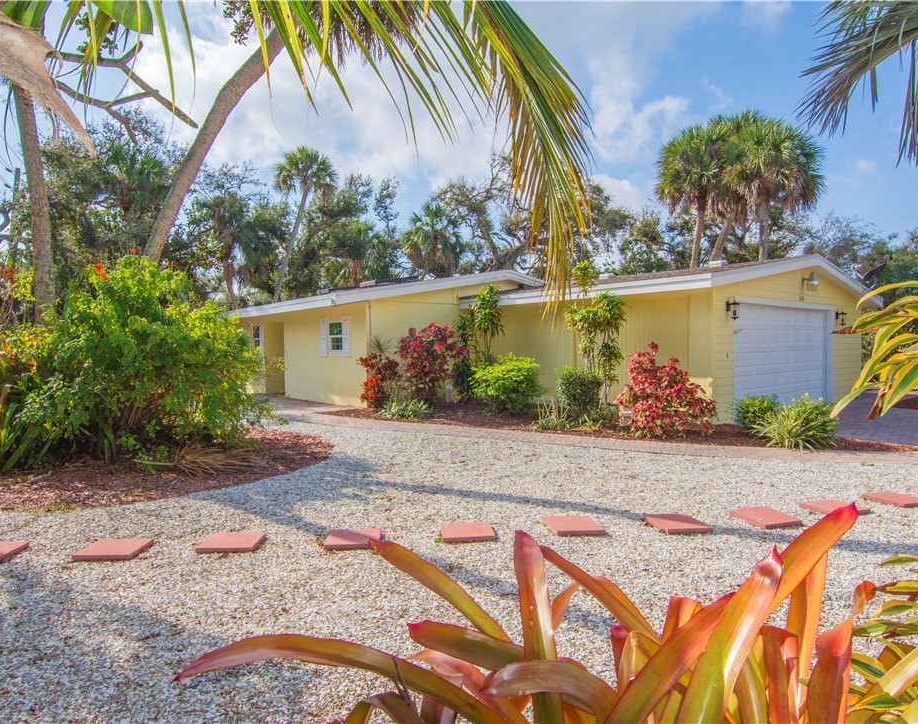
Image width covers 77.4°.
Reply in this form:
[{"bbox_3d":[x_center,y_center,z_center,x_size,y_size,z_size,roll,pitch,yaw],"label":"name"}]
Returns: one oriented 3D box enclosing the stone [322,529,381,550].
[{"bbox_3d":[-0.850,1.438,4.640,0.406,0.042,0.406,-1,1,-4],"label":"stone"}]

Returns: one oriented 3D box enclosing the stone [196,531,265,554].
[{"bbox_3d":[-1.751,1.401,4.432,0.400,0.045,0.400,0,2,-5],"label":"stone"}]

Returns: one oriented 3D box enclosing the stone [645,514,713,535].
[{"bbox_3d":[1.848,1.370,4.837,0.400,0.045,0.400,-1,2,-9],"label":"stone"}]

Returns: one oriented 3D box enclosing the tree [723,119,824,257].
[{"bbox_3d":[12.664,-4.574,23.300,3.600,10.733,3.600,0,1,29],"label":"tree"}]

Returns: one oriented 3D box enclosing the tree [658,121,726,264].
[{"bbox_3d":[10.117,-4.843,24.869,3.500,11.100,3.500,0,2,0],"label":"tree"}]

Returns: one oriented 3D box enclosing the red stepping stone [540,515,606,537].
[{"bbox_3d":[0.984,1.413,4.931,0.406,0.042,0.406,-1,1,-8],"label":"red stepping stone"}]

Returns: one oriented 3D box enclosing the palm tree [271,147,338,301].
[{"bbox_3d":[-8.210,-5.096,29.500,3.900,11.994,3.400,-1,1,0],"label":"palm tree"}]

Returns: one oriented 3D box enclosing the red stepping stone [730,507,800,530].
[{"bbox_3d":[2.669,1.361,4.977,0.400,0.045,0.400,-1,2,-15],"label":"red stepping stone"}]

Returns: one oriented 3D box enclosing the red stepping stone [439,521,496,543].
[{"bbox_3d":[0.070,1.426,4.780,0.406,0.042,0.406,-1,1,-4],"label":"red stepping stone"}]

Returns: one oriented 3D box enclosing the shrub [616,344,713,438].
[{"bbox_3d":[3.442,0.425,9.517,1.600,1.490,1.400,0,2,0],"label":"shrub"}]

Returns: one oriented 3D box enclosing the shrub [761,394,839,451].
[{"bbox_3d":[5.006,0.877,8.450,1.030,0.767,0.950,0,1,31],"label":"shrub"}]

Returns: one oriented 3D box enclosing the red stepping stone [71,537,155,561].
[{"bbox_3d":[-2.678,1.462,4.458,0.406,0.042,0.406,-1,1,-5],"label":"red stepping stone"}]

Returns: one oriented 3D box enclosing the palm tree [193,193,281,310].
[{"bbox_3d":[-9.767,-3.339,24.910,3.700,8.300,3.700,0,2,0],"label":"palm tree"}]

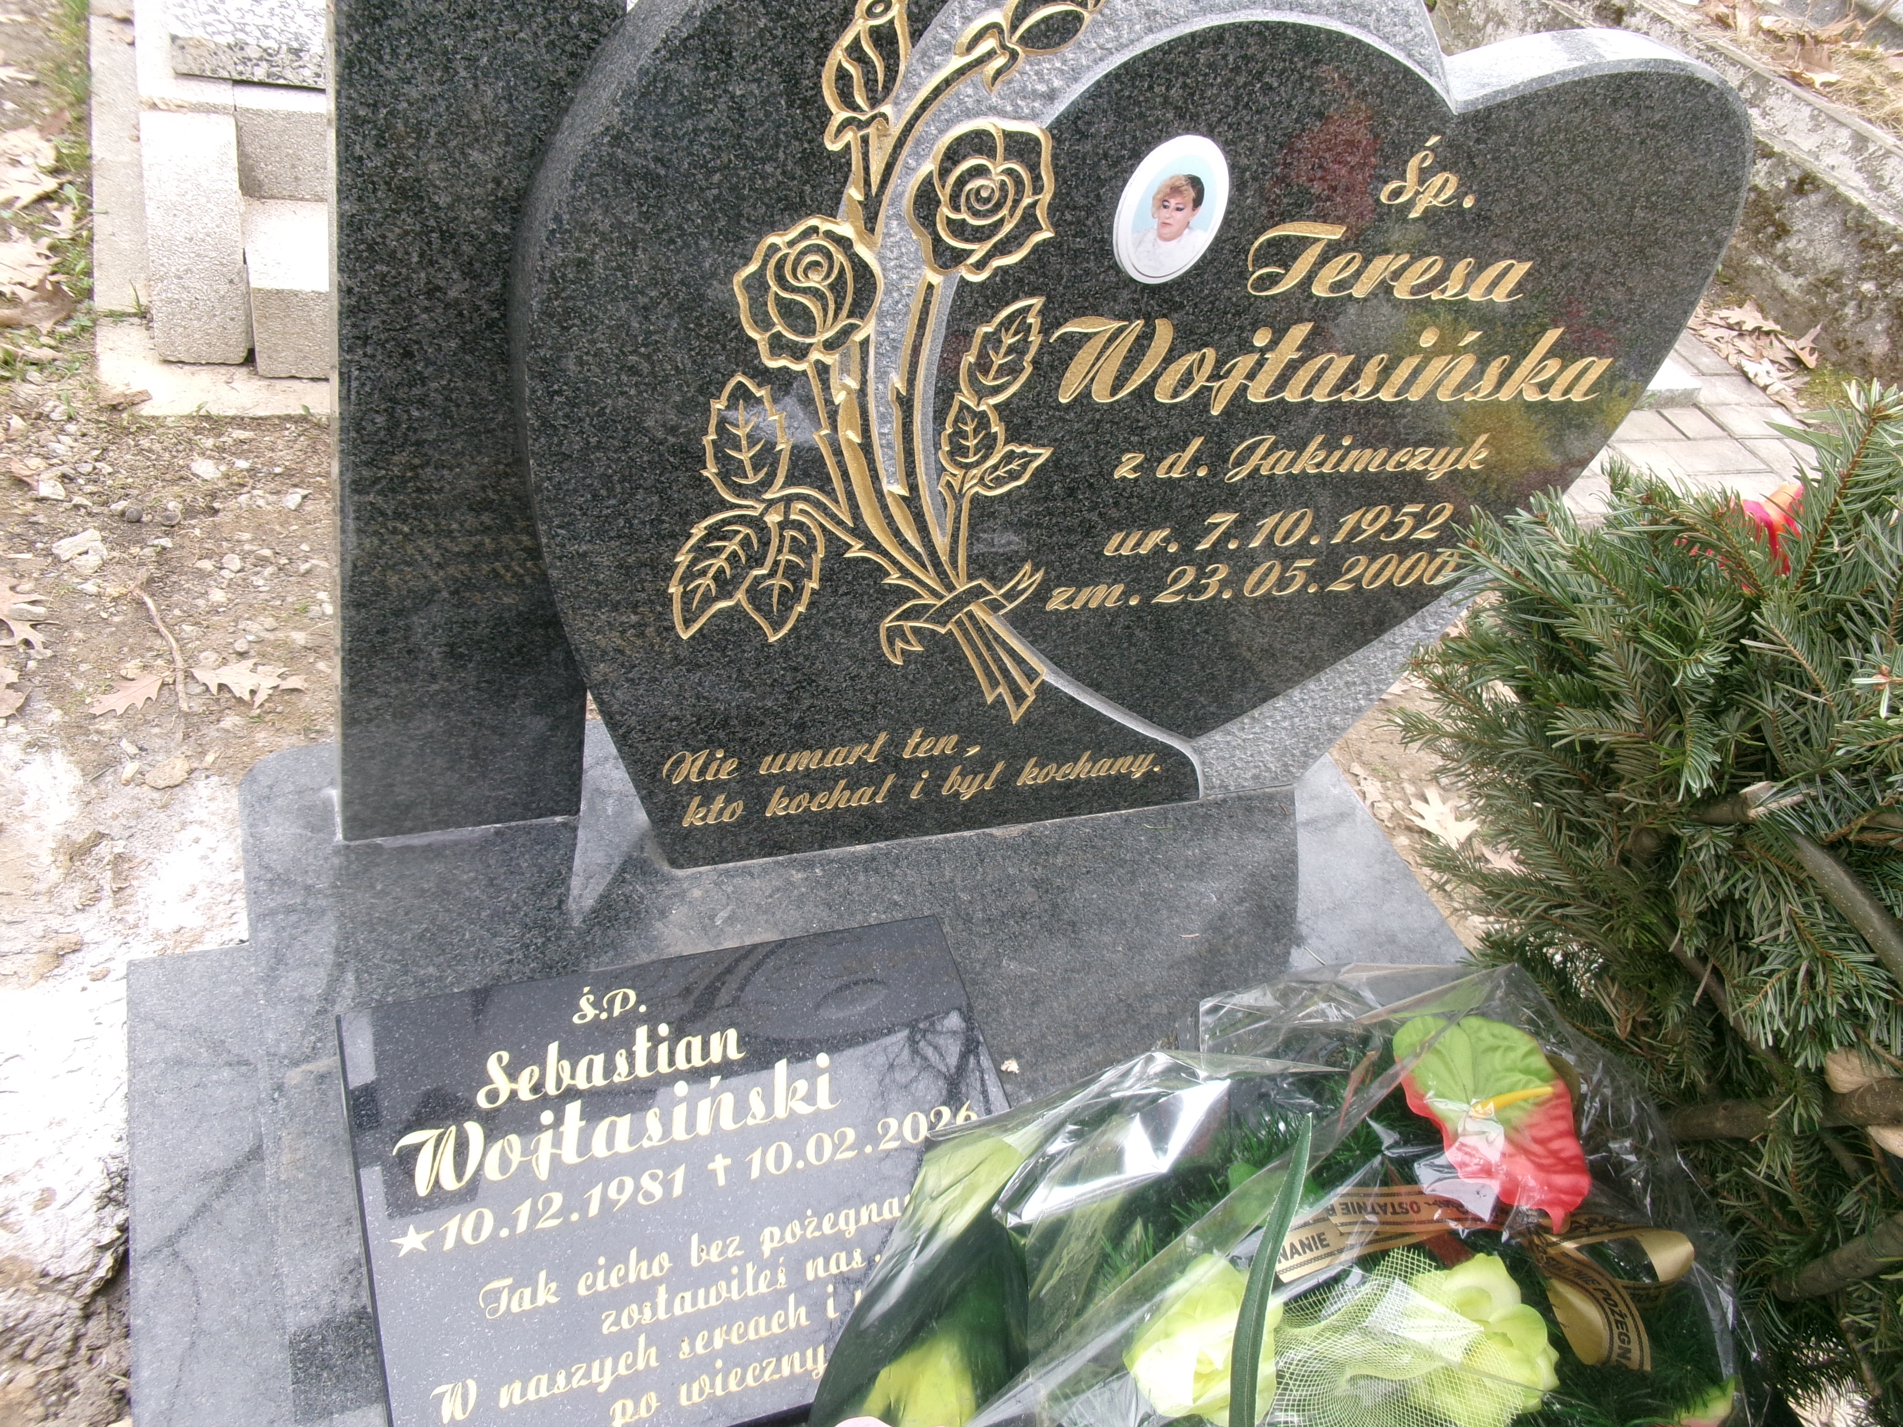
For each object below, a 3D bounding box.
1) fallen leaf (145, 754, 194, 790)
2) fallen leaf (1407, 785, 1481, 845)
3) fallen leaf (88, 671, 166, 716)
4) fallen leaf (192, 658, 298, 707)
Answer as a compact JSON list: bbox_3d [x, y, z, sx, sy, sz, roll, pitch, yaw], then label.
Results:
[{"bbox_3d":[-0.720,0.055,1.420,0.033,0.009,0.042,35,45,22],"label":"fallen leaf"},{"bbox_3d":[0.575,0.125,1.789,0.094,0.018,0.111,6,42,-11],"label":"fallen leaf"},{"bbox_3d":[-0.801,-0.019,1.503,0.049,0.016,0.081,32,44,18],"label":"fallen leaf"},{"bbox_3d":[-0.708,-0.032,1.542,0.108,0.020,0.070,9,41,-7],"label":"fallen leaf"}]

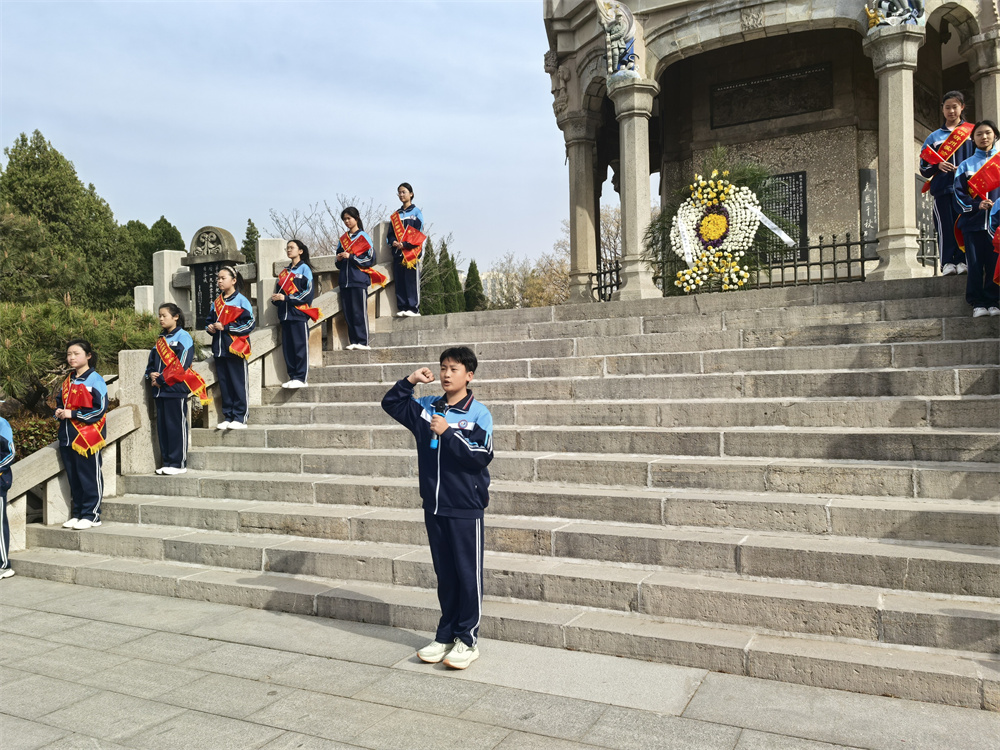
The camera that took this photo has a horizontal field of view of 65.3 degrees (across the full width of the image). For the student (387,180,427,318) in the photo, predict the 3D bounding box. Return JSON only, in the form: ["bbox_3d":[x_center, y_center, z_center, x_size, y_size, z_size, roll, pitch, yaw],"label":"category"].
[{"bbox_3d":[-1.094,-1.469,9.130,0.460,1.580,0.360,-2,0,34],"label":"student"}]

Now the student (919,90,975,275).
[{"bbox_3d":[3.730,-1.605,6.502,0.460,1.520,0.310,-2,-1,25],"label":"student"}]

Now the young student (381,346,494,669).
[{"bbox_3d":[-0.331,0.689,4.239,0.600,1.655,0.440,-2,-1,43],"label":"young student"}]

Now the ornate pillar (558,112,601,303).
[{"bbox_3d":[1.256,-2.441,11.905,0.600,3.150,0.600,-2,-1,26],"label":"ornate pillar"}]

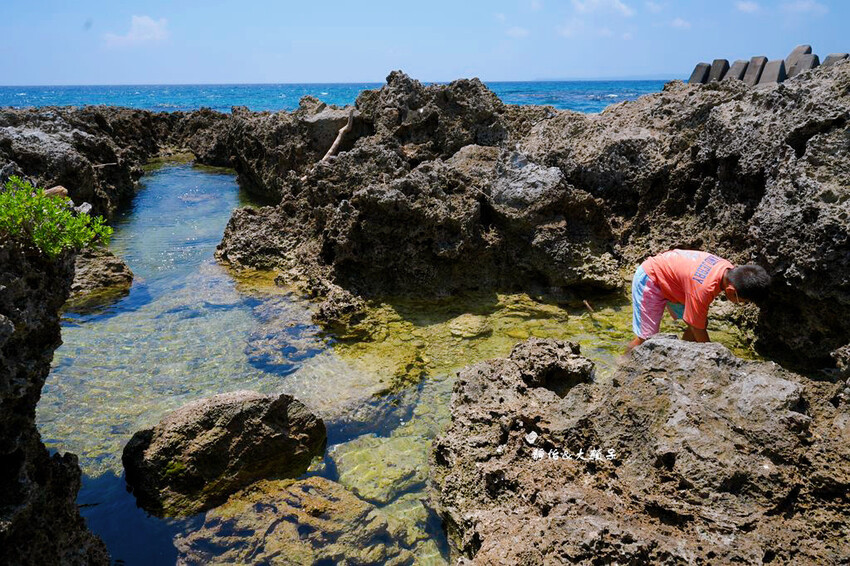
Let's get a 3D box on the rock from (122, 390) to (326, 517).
[{"bbox_3d":[-0.775,0.645,2.220,0.750,0.370,0.450,-11,22,-27],"label":"rock"}]

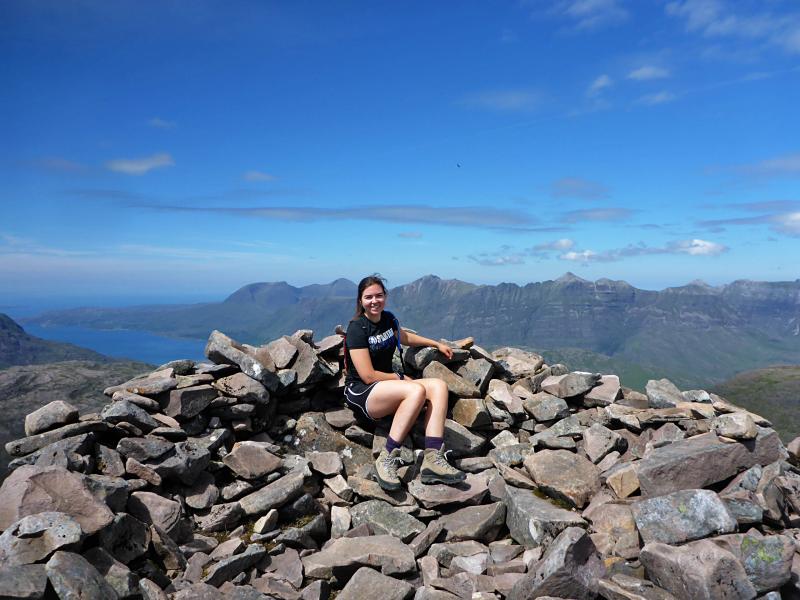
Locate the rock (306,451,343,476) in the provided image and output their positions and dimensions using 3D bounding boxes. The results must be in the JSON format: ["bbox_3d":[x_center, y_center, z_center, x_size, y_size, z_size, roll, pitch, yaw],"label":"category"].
[{"bbox_3d":[-0.396,0.863,3.420,0.190,0.080,0.150,0,33,0],"label":"rock"}]

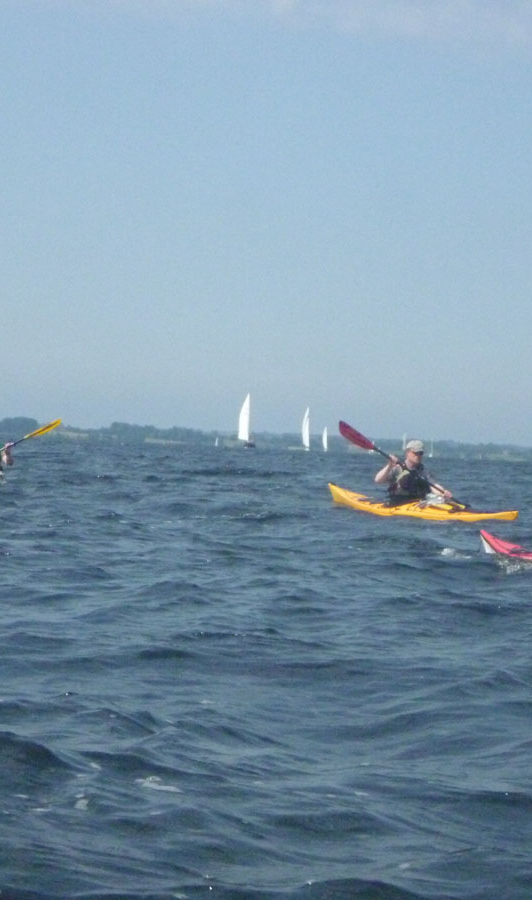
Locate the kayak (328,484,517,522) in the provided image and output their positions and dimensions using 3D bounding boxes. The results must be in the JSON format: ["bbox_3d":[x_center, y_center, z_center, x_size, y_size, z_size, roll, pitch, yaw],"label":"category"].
[{"bbox_3d":[1.505,0.660,28.005,0.580,0.390,5.000,3,2,-19],"label":"kayak"}]

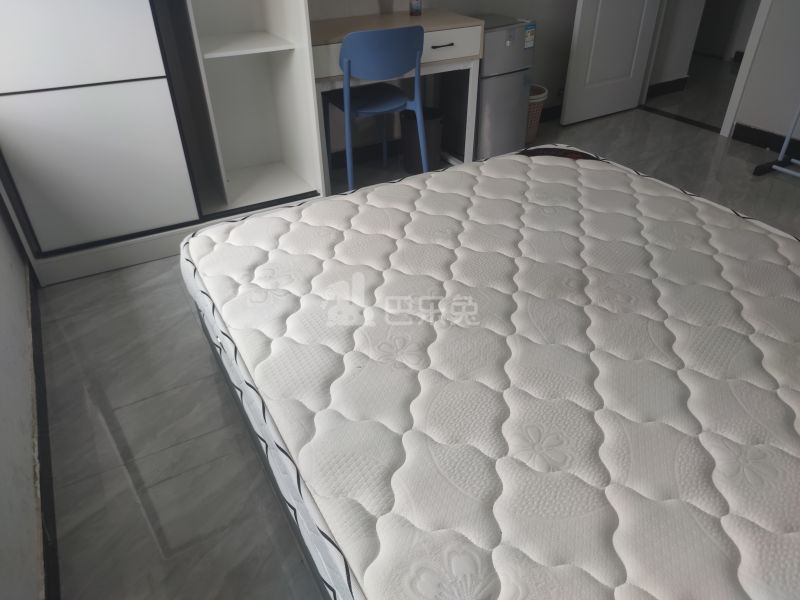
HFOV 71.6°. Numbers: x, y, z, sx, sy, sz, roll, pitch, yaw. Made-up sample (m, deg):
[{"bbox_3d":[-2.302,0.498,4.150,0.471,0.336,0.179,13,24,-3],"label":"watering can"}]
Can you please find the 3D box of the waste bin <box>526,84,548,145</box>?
[{"bbox_3d":[0.776,-1.145,3.465,0.269,0.299,0.269,-18,38,-24],"label":"waste bin"}]

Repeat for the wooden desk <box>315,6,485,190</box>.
[{"bbox_3d":[-0.123,-1.022,2.880,0.991,0.758,0.462,-20,39,-26],"label":"wooden desk"}]

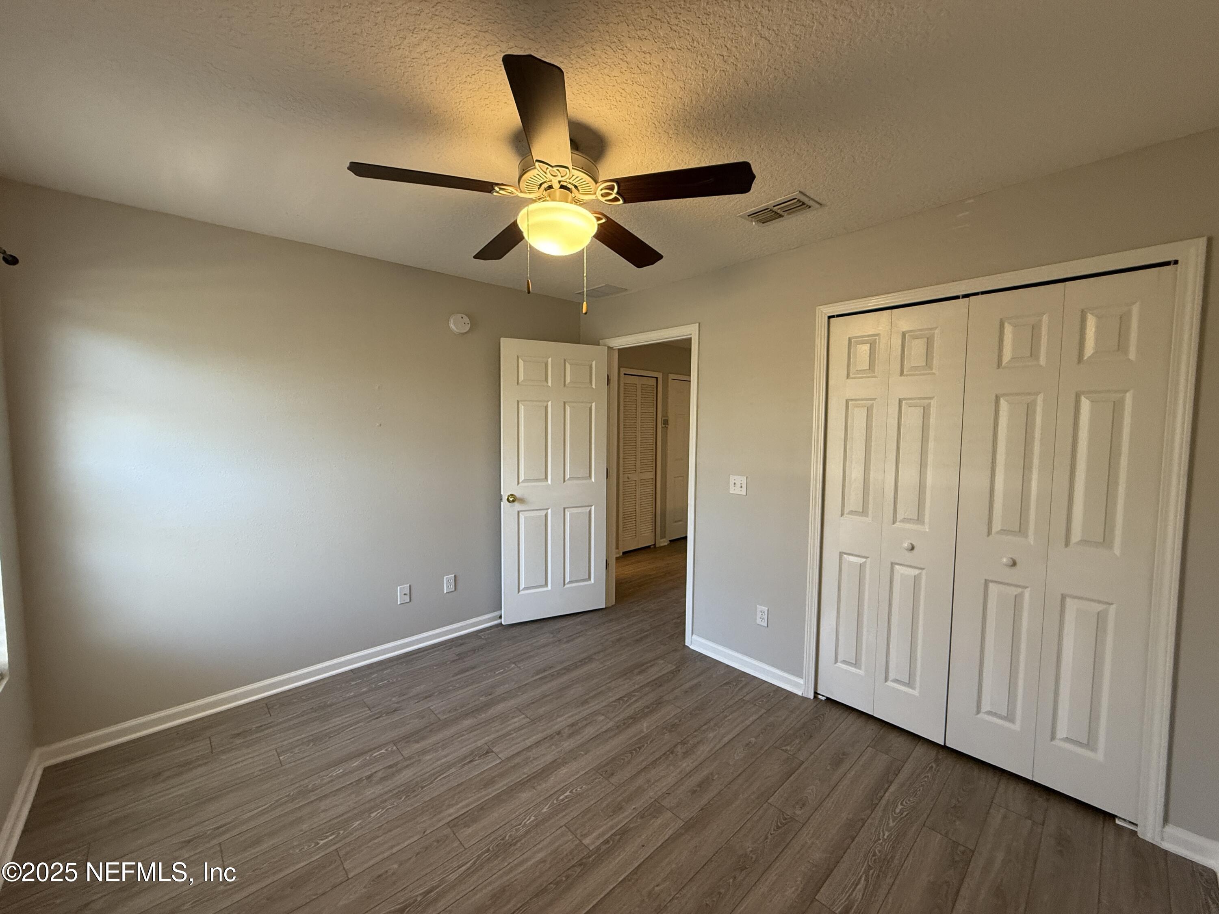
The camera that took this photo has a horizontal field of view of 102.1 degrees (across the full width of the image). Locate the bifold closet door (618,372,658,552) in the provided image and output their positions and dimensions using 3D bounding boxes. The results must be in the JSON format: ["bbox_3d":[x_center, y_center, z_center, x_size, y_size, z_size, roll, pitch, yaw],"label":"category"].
[{"bbox_3d":[0.324,0.076,5.715,0.600,1.990,0.037,-4,5,-43],"label":"bifold closet door"}]

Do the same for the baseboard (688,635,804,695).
[{"bbox_3d":[0.809,1.241,2.978,0.020,0.095,0.756,-4,5,-43],"label":"baseboard"}]

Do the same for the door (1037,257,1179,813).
[{"bbox_3d":[1.858,0.340,1.857,0.038,2.000,0.301,-4,5,-43],"label":"door"}]

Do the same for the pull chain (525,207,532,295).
[{"bbox_3d":[-0.259,-0.663,1.587,0.014,0.275,0.014,-4,5,-43],"label":"pull chain"}]

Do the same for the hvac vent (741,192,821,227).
[{"bbox_3d":[0.752,-1.093,2.196,0.197,0.018,0.305,-4,5,-43],"label":"hvac vent"}]

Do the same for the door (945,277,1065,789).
[{"bbox_3d":[1.653,0.324,2.079,0.038,2.000,0.301,-4,5,-43],"label":"door"}]

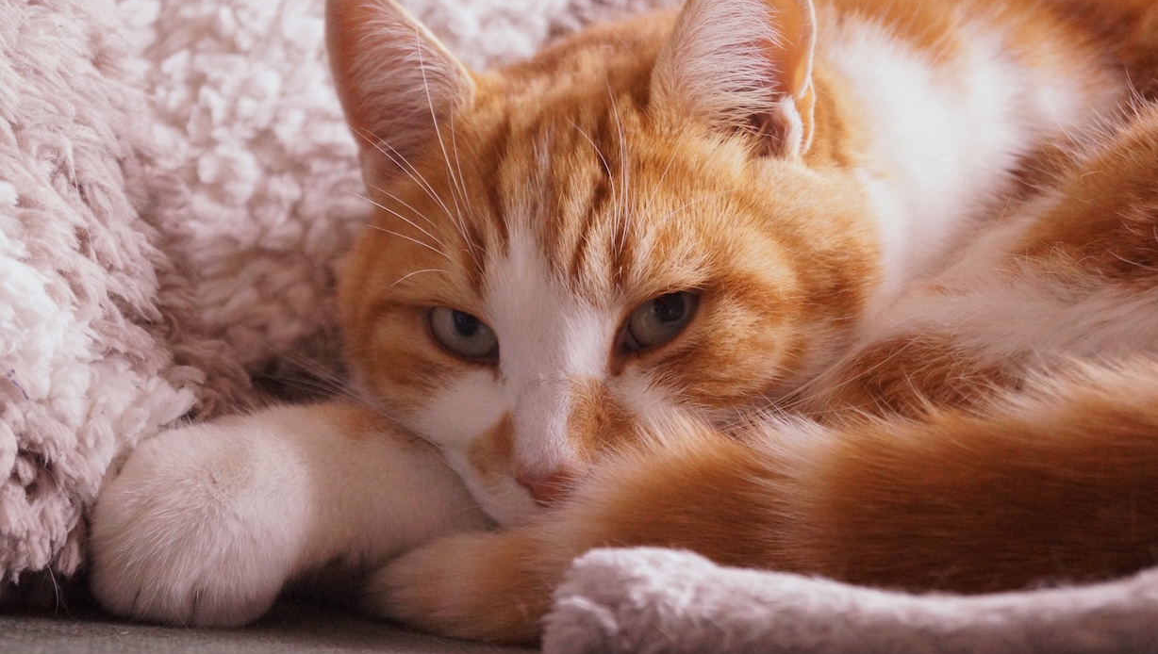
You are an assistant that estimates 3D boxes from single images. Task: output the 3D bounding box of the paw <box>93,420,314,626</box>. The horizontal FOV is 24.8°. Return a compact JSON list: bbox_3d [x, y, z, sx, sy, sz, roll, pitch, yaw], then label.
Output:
[{"bbox_3d":[-0.074,0.038,0.515,0.037,0.038,0.042,3,8,19],"label":"paw"}]

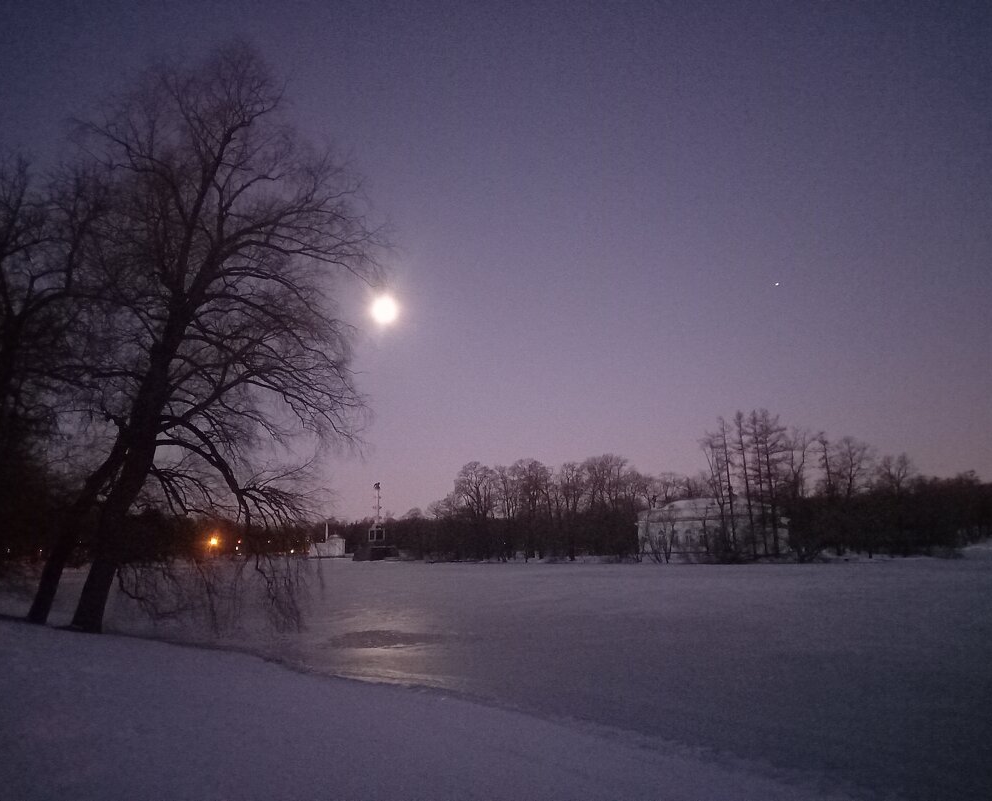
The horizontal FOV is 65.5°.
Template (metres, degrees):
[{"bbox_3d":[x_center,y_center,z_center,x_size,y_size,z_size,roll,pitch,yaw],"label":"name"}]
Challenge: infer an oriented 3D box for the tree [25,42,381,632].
[{"bbox_3d":[-7.529,-2.358,20.487,8.900,16.300,8.300,4,-12,-21],"label":"tree"}]

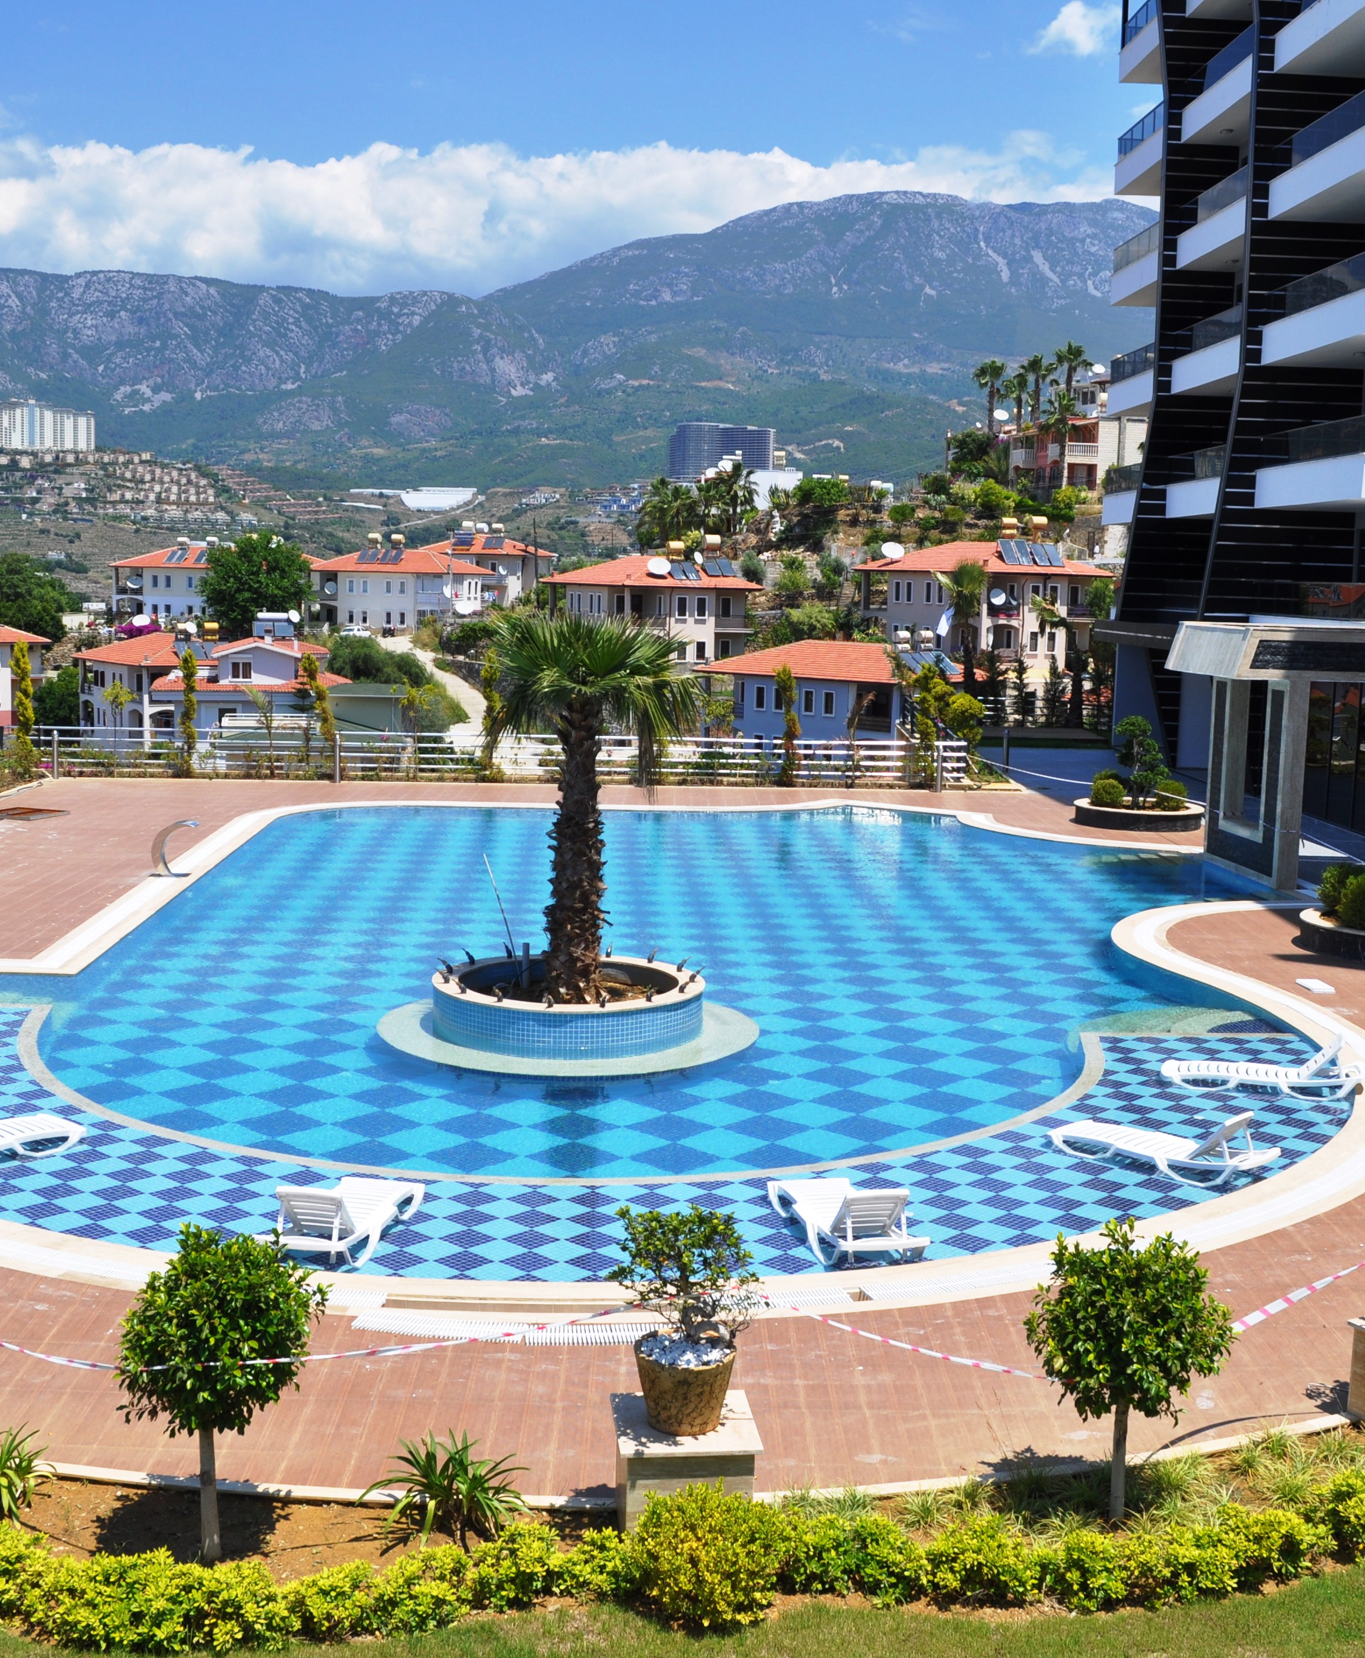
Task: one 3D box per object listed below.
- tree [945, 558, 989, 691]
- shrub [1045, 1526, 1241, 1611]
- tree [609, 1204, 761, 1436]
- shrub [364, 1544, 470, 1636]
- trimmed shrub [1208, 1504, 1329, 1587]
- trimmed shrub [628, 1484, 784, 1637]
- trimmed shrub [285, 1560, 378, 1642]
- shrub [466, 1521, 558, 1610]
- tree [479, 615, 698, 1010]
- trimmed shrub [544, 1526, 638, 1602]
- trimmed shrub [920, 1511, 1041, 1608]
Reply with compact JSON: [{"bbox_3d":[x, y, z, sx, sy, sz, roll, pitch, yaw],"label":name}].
[{"bbox_3d":[8.438,-5.429,55.235,1.449,4.936,1.449,3,8,9],"label":"tree"},{"bbox_3d":[2.045,3.314,8.361,0.880,0.360,0.450,0,8,-15],"label":"shrub"},{"bbox_3d":[0.007,2.323,8.858,0.710,1.010,0.620,2,7,0],"label":"tree"},{"bbox_3d":[-1.138,3.261,8.026,0.460,0.370,0.450,0,8,-14],"label":"shrub"},{"bbox_3d":[2.692,3.305,8.633,0.560,0.360,0.460,-2,9,-24],"label":"trimmed shrub"},{"bbox_3d":[0.107,3.184,8.220,0.684,0.570,0.684,2,7,1],"label":"trimmed shrub"},{"bbox_3d":[-1.493,3.281,7.954,0.400,0.340,0.400,0,8,-10],"label":"trimmed shrub"},{"bbox_3d":[-0.752,3.243,8.236,0.420,0.370,0.420,0,8,-14],"label":"shrub"},{"bbox_3d":[-0.937,-0.253,19.105,2.320,4.000,2.320,1,8,-3],"label":"tree"},{"bbox_3d":[-0.407,3.291,8.415,0.420,0.280,0.420,1,7,-2],"label":"trimmed shrub"},{"bbox_3d":[1.346,3.297,8.474,0.516,0.350,0.516,3,7,10],"label":"trimmed shrub"}]

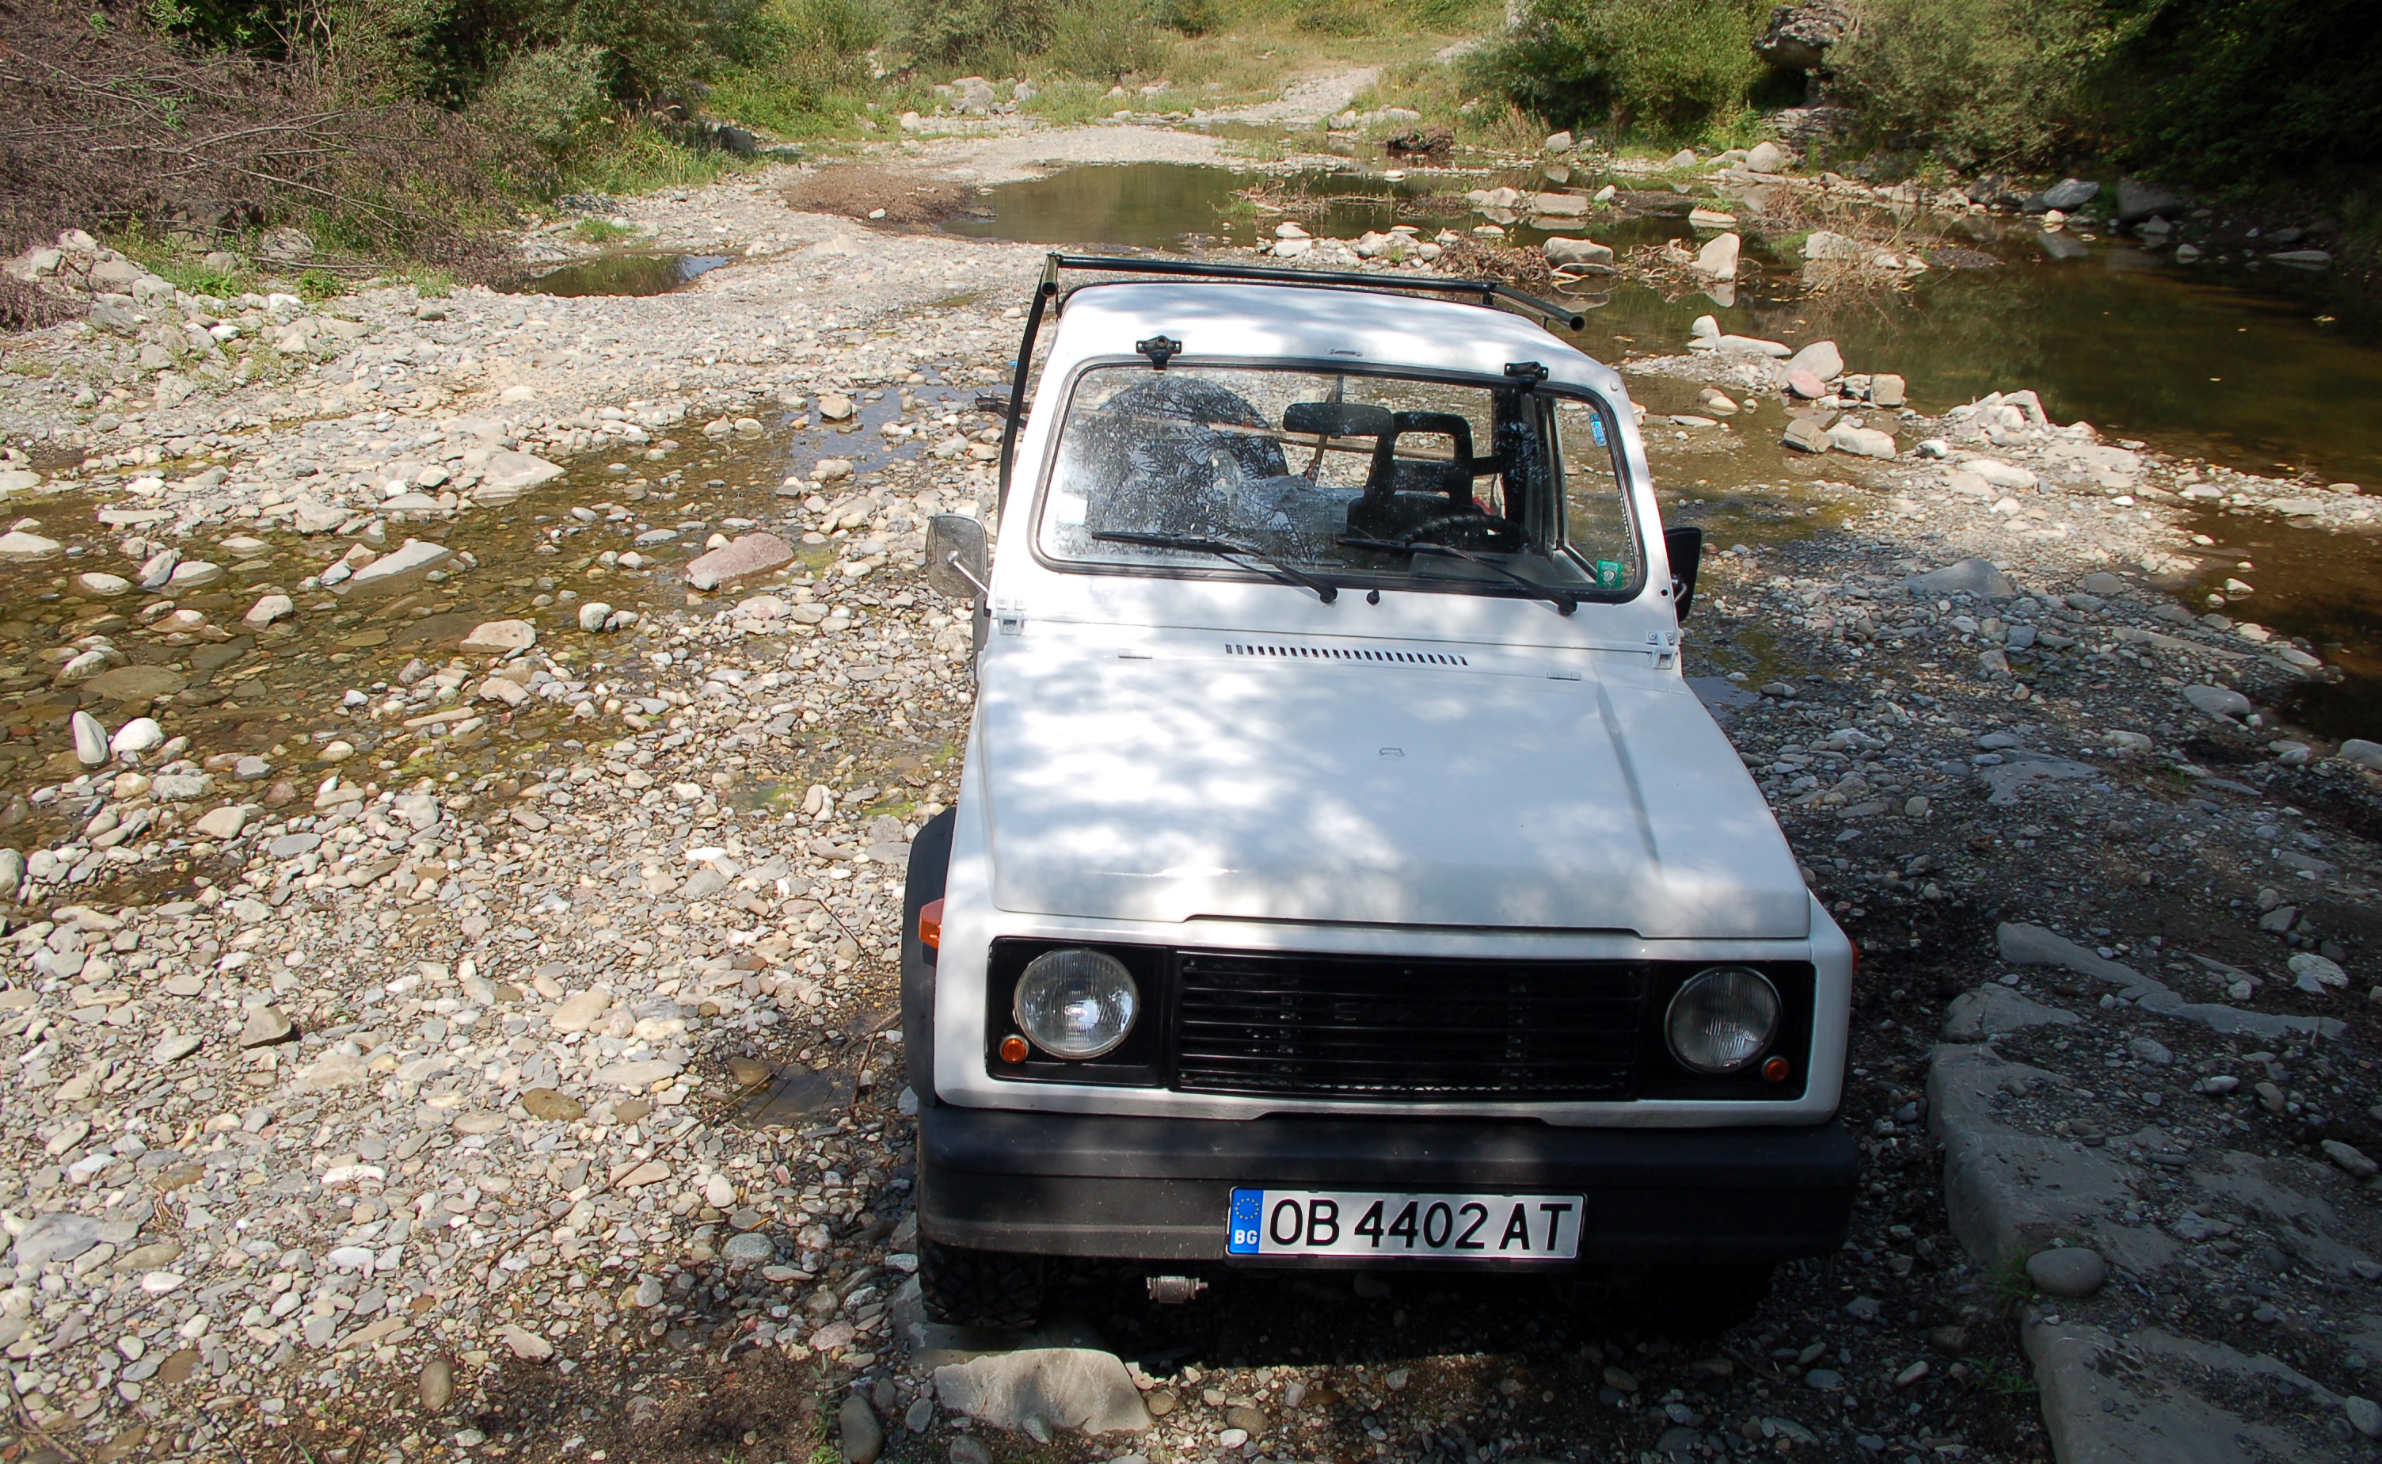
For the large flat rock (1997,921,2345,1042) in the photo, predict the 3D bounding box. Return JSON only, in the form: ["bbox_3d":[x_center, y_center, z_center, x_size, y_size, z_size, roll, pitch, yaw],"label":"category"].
[{"bbox_3d":[2.444,0.638,4.527,0.810,0.100,0.250,13,25,34],"label":"large flat rock"}]

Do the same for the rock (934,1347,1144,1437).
[{"bbox_3d":[-0.266,1.143,3.216,0.400,0.130,0.240,-1,20,0],"label":"rock"}]

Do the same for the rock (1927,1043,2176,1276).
[{"bbox_3d":[1.825,0.901,3.802,0.460,0.150,0.800,4,21,15],"label":"rock"}]

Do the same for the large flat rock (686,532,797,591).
[{"bbox_3d":[-2.211,-0.844,8.768,0.380,0.150,0.530,13,25,34],"label":"large flat rock"}]

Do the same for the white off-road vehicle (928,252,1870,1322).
[{"bbox_3d":[0.240,-0.120,4.109,1.580,1.740,3.420,2,19,-4],"label":"white off-road vehicle"}]

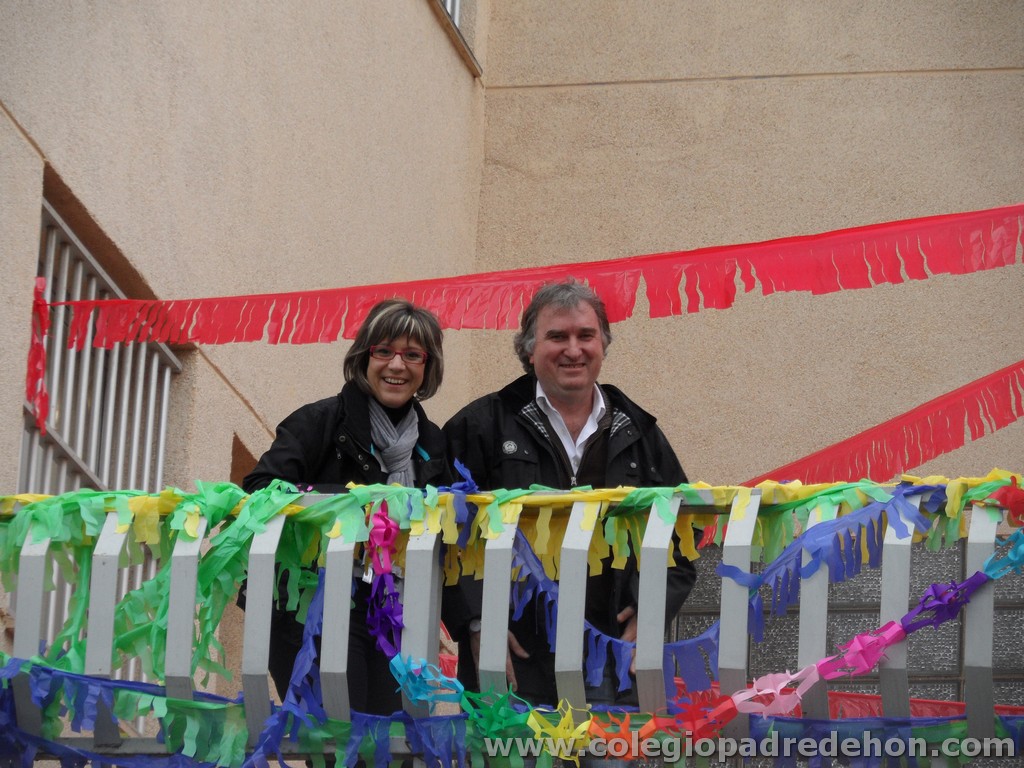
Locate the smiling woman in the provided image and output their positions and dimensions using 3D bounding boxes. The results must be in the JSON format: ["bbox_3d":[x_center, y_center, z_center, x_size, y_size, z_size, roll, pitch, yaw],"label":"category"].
[{"bbox_3d":[-0.350,0.585,11.400,0.500,1.600,0.430,7,-20,-11],"label":"smiling woman"}]

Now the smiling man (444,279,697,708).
[{"bbox_3d":[0.100,0.600,11.500,0.560,1.760,0.360,5,-20,-4],"label":"smiling man"}]

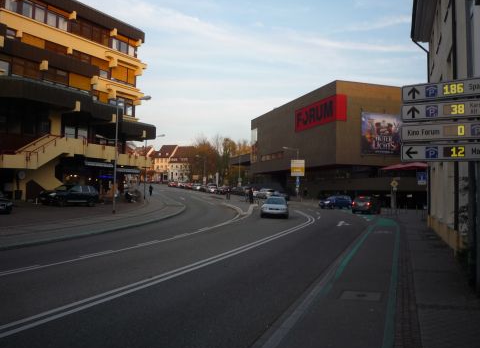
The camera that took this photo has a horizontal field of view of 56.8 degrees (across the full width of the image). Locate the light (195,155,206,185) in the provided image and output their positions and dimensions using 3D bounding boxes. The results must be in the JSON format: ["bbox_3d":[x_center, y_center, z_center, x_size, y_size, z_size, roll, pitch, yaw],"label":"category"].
[{"bbox_3d":[-7.951,0.061,90.000,2.400,7.900,0.400,1,-3,-13],"label":"light"}]

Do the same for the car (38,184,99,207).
[{"bbox_3d":[-14.450,1.928,37.800,1.900,1.700,4.700,-1,-3,33],"label":"car"}]

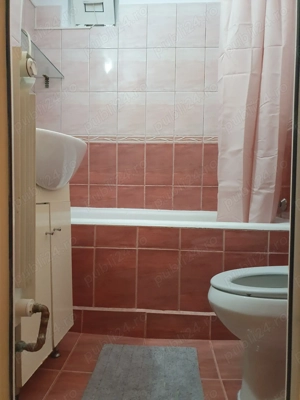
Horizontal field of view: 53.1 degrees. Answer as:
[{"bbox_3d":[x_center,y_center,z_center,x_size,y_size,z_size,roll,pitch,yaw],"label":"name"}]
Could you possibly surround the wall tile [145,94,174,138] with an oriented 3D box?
[{"bbox_3d":[0.072,-0.608,2.113,0.200,0.301,0.012,1,2,3],"label":"wall tile"}]

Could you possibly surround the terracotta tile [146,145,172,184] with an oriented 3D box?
[{"bbox_3d":[0.068,-0.246,2.121,0.200,0.297,0.015,1,3,4],"label":"terracotta tile"}]

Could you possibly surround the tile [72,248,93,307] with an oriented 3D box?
[{"bbox_3d":[-0.366,0.367,1.446,0.200,0.282,0.015,1,1,3],"label":"tile"}]

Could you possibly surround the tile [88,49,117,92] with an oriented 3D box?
[{"bbox_3d":[-0.327,-0.918,2.127,0.200,0.301,0.012,1,2,3],"label":"tile"}]

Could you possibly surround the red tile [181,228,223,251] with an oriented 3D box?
[{"bbox_3d":[0.243,0.185,1.398,0.200,0.103,0.015,1,3,4],"label":"red tile"}]

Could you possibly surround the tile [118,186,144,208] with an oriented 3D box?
[{"bbox_3d":[-0.136,-0.019,2.143,0.200,0.164,0.015,1,3,4],"label":"tile"}]

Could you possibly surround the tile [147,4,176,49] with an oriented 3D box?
[{"bbox_3d":[0.082,-1.211,2.096,0.200,0.300,0.015,1,1,3],"label":"tile"}]

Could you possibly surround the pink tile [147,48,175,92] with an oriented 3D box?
[{"bbox_3d":[0.077,-0.910,2.102,0.200,0.301,0.012,1,2,3],"label":"pink tile"}]

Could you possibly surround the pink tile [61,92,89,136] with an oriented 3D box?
[{"bbox_3d":[-0.534,-0.620,2.150,0.200,0.301,0.012,1,2,3],"label":"pink tile"}]

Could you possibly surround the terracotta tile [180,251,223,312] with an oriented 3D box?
[{"bbox_3d":[0.239,0.378,1.411,0.200,0.282,0.015,1,1,3],"label":"terracotta tile"}]

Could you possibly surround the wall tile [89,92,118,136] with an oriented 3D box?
[{"bbox_3d":[-0.332,-0.615,2.135,0.200,0.300,0.015,1,1,3],"label":"wall tile"}]

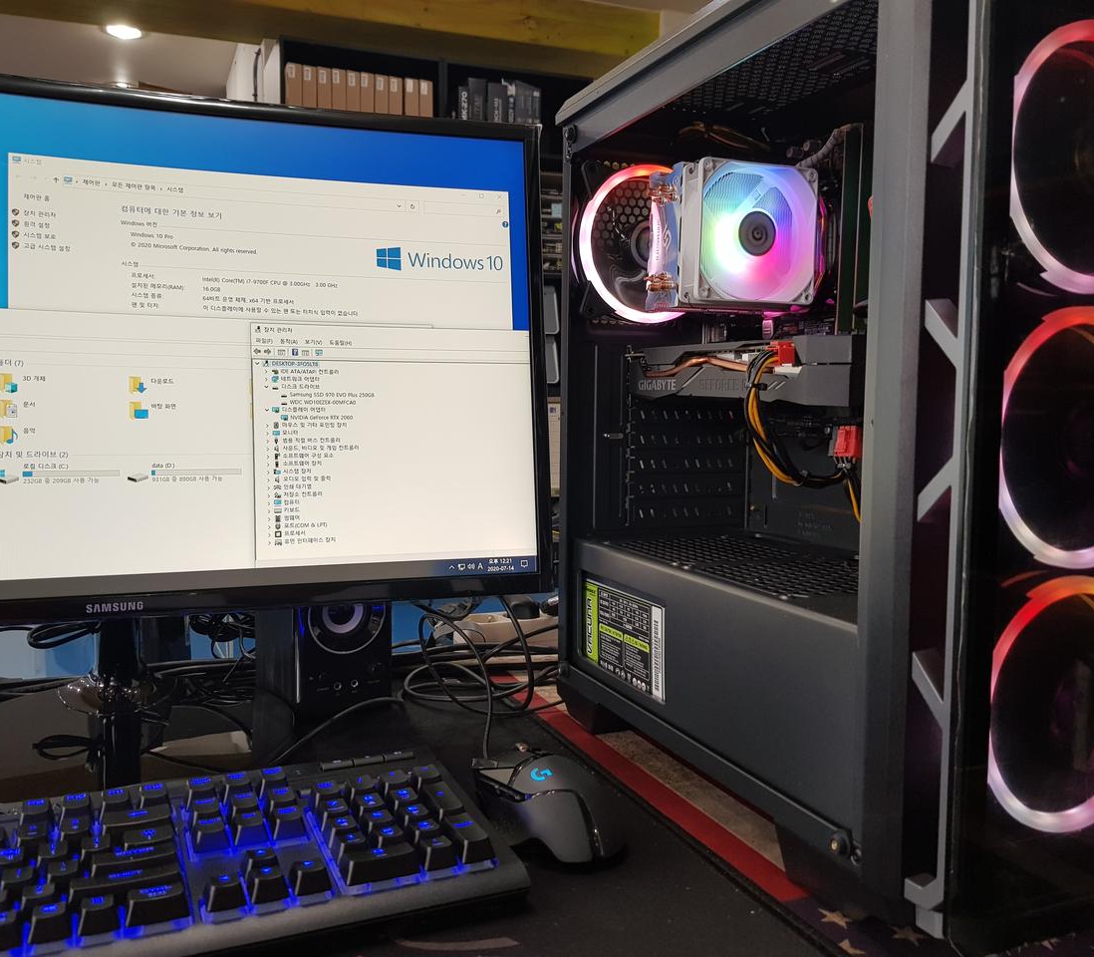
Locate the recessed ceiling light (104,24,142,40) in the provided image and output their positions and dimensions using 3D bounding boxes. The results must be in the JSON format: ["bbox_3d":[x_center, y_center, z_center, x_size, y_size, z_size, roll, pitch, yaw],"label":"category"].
[{"bbox_3d":[-1.682,-1.776,3.800,0.155,0.045,0.155,0,5,0],"label":"recessed ceiling light"}]

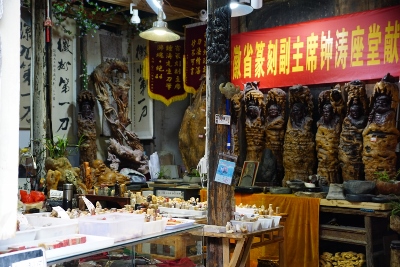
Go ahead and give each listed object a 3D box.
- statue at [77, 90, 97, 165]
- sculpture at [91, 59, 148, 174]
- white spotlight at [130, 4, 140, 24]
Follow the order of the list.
[{"bbox_3d":[-1.247,-0.038,6.350,0.210,0.870,0.210,0,1,-23],"label":"statue"},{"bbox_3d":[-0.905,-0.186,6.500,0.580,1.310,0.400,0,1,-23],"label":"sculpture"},{"bbox_3d":[-0.558,-1.038,5.000,0.085,0.190,0.100,-1,2,-30],"label":"white spotlight"}]

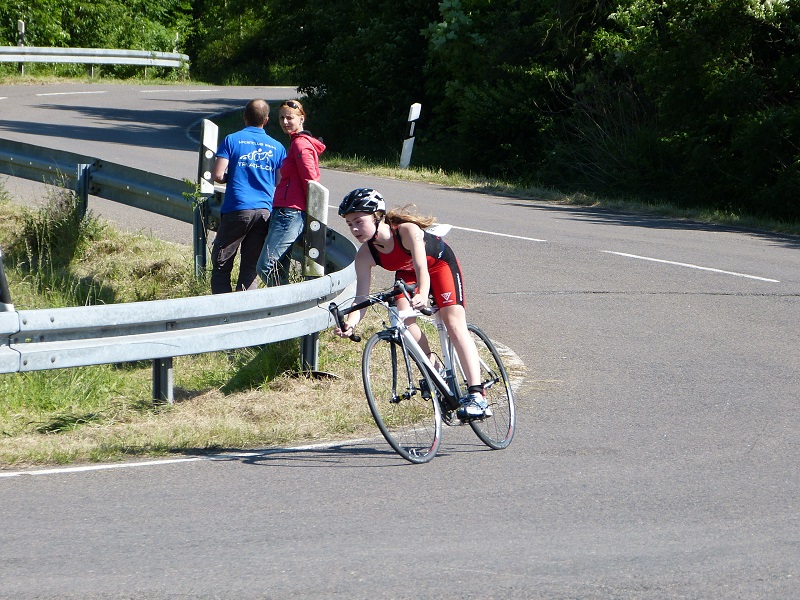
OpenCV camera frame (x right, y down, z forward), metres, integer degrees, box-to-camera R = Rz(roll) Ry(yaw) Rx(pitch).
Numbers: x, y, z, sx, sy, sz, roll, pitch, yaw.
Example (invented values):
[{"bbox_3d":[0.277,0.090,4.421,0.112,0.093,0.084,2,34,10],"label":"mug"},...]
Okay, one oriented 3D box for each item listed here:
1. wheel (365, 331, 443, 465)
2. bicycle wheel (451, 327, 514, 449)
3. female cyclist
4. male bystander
[{"bbox_3d":[0.010,0.472,21.823,0.090,0.668,0.668,-22,-7,26],"label":"wheel"},{"bbox_3d":[0.417,0.434,22.722,0.090,0.668,0.668,-19,-5,23],"label":"bicycle wheel"},{"bbox_3d":[0.076,0.029,22.288,0.480,1.220,0.840,-19,-6,24],"label":"female cyclist"},{"bbox_3d":[-1.086,-0.570,32.300,0.510,1.740,0.400,-1,3,-14],"label":"male bystander"}]

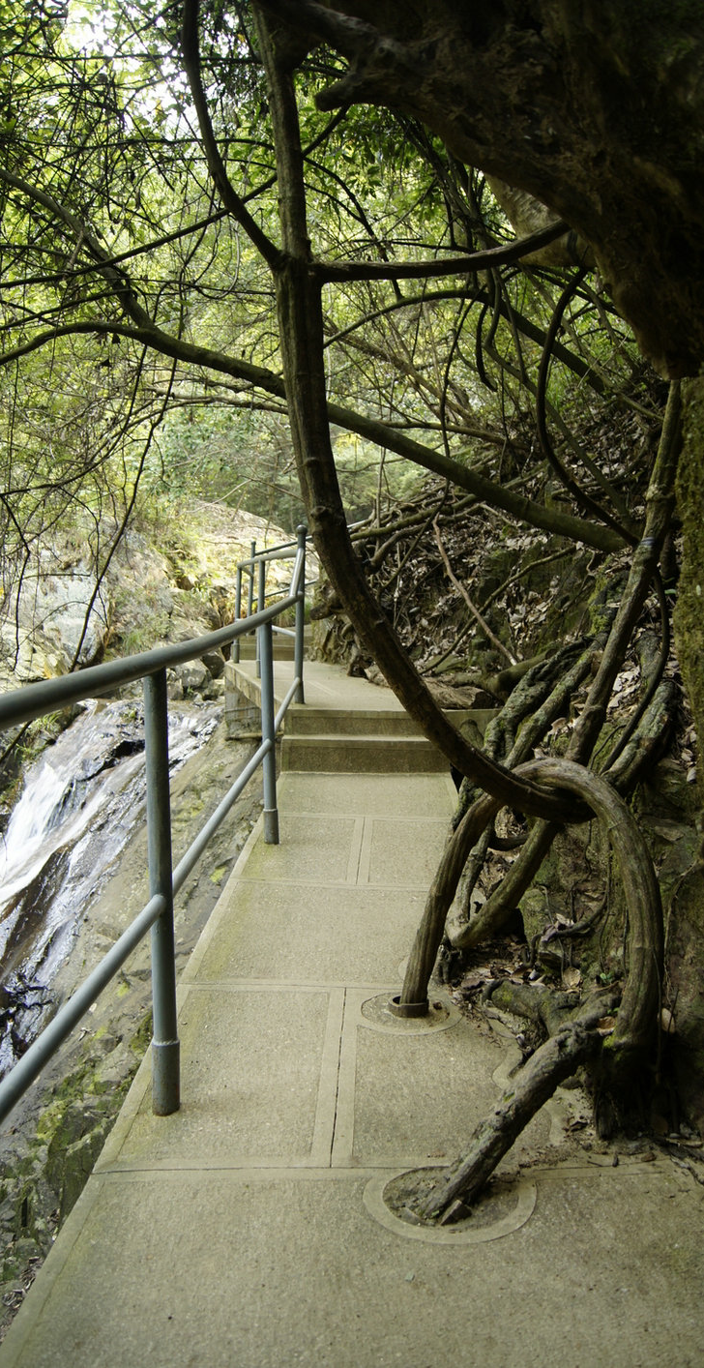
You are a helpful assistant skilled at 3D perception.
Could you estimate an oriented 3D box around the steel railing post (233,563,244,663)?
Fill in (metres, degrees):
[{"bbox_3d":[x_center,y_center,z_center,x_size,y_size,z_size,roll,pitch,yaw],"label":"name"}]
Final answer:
[{"bbox_3d":[-1.158,-0.712,10.338,0.062,1.020,0.062,0,6,0],"label":"steel railing post"}]

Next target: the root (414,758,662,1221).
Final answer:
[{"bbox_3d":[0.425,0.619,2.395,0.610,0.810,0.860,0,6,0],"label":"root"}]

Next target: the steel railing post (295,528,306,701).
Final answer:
[{"bbox_3d":[-0.354,-0.476,7.116,0.072,1.230,0.072,0,6,0],"label":"steel railing post"}]

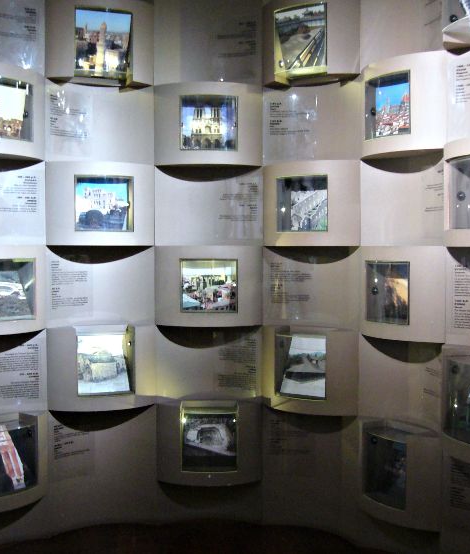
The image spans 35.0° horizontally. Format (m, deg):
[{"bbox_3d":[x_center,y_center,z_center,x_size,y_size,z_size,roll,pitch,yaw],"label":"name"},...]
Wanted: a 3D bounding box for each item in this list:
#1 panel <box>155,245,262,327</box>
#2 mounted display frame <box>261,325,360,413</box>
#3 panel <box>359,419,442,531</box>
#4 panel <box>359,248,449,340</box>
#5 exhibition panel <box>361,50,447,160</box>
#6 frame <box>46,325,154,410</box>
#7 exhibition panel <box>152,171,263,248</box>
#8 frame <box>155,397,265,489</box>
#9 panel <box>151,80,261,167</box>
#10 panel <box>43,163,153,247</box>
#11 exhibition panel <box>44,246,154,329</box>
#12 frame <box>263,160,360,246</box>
[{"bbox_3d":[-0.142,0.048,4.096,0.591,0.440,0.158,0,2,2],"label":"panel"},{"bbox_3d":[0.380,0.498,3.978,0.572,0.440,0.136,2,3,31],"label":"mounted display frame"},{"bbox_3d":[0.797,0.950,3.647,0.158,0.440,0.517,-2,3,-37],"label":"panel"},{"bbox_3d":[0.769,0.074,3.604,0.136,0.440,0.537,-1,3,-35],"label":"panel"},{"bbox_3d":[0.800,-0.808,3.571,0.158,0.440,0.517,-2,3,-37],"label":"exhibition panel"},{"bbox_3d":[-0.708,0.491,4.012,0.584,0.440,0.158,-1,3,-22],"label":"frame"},{"bbox_3d":[-0.139,-0.394,4.132,0.591,0.440,0.110,0,2,2],"label":"exhibition panel"},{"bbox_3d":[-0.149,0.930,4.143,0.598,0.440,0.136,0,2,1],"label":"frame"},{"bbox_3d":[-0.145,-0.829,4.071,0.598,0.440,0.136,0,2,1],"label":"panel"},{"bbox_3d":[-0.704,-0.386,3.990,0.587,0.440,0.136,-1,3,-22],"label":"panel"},{"bbox_3d":[-0.737,0.050,4.087,0.587,0.440,0.110,-1,3,-22],"label":"exhibition panel"},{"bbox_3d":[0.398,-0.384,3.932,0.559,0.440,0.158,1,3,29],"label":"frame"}]

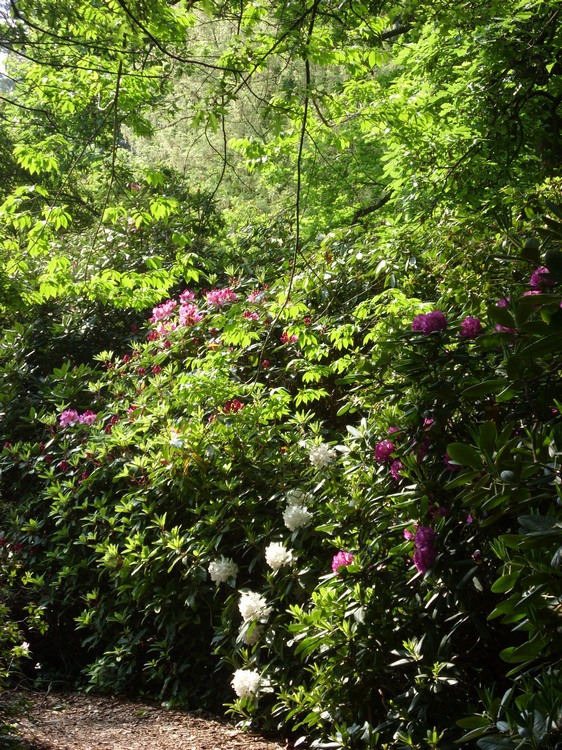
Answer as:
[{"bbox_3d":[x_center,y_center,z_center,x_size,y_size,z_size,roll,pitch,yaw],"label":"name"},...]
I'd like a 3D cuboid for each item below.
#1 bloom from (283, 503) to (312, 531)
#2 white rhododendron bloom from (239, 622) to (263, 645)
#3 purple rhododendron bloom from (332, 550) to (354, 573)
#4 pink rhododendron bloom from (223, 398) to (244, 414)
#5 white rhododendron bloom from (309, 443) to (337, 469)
[{"bbox_3d":[0.084,0.724,9.200,0.153,0.143,0.138,0,-1,1],"label":"bloom"},{"bbox_3d":[-0.148,1.258,8.750,0.129,0.118,0.116,0,-1,-1],"label":"white rhododendron bloom"},{"bbox_3d":[0.292,0.871,8.400,0.111,0.108,0.100,0,-1,2],"label":"purple rhododendron bloom"},{"bbox_3d":[-0.267,0.177,10.100,0.124,0.090,0.111,0,-1,-2],"label":"pink rhododendron bloom"},{"bbox_3d":[0.226,0.439,9.800,0.148,0.135,0.140,0,0,0],"label":"white rhododendron bloom"}]

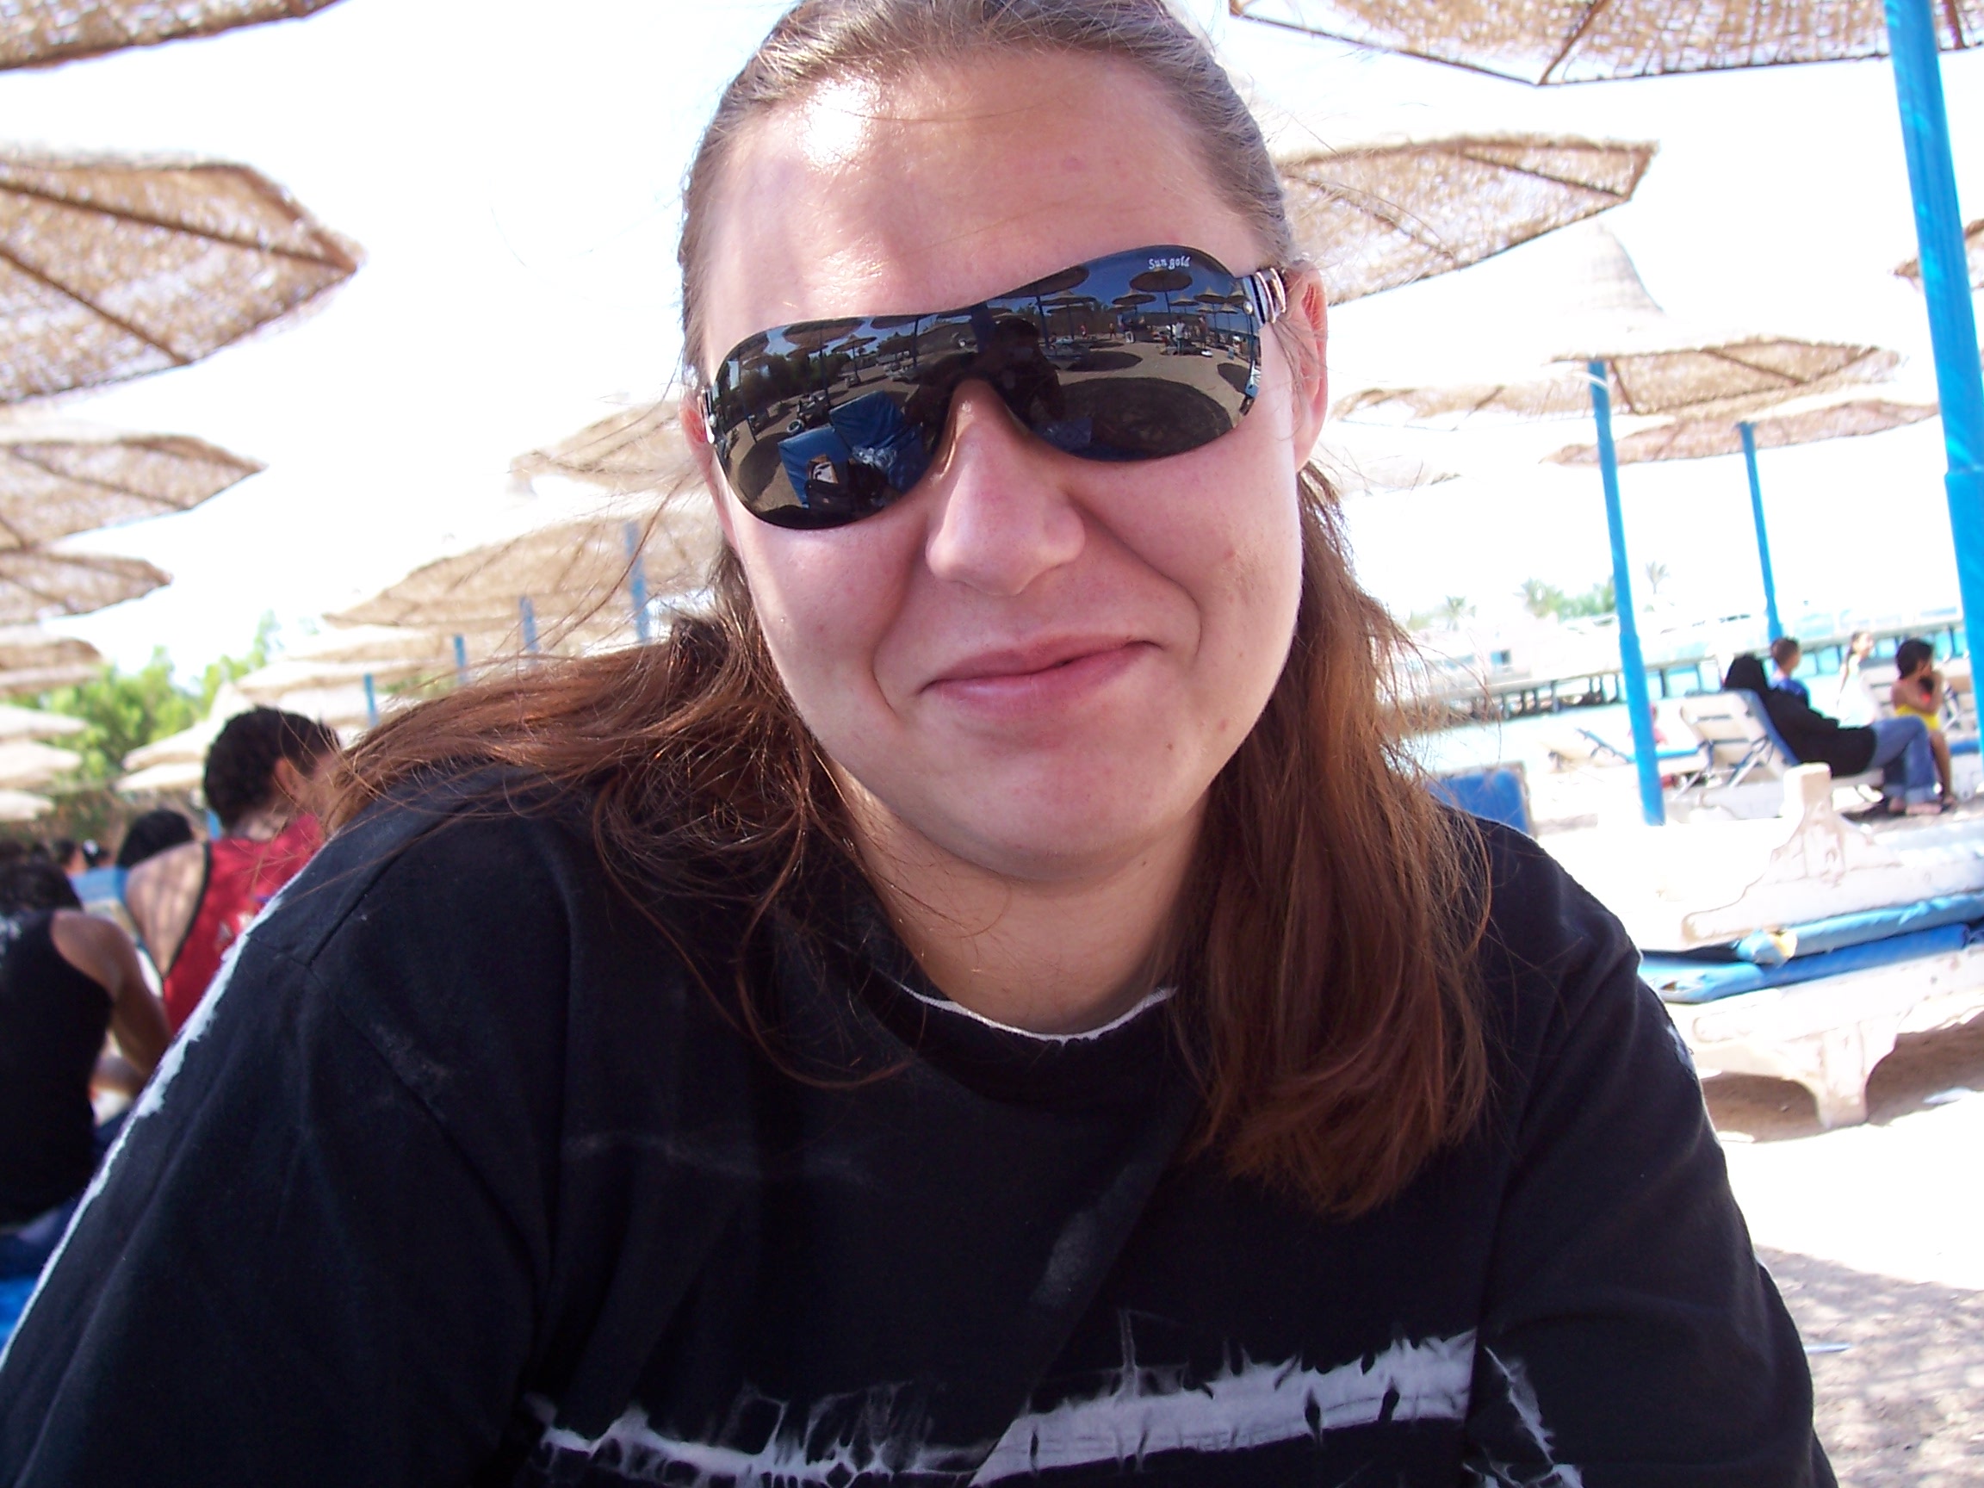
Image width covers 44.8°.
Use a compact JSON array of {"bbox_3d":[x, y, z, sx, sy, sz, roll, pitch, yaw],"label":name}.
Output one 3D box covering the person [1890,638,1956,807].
[{"bbox_3d":[5.060,-0.108,13.100,0.330,0.930,0.320,-7,1,-8],"label":"person"}]

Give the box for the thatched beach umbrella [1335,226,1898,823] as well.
[{"bbox_3d":[3.662,-1.259,13.700,3.190,3.445,3.190,-7,1,0],"label":"thatched beach umbrella"}]

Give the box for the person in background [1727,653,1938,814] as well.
[{"bbox_3d":[4.527,-0.061,13.000,1.020,0.960,0.550,-7,1,-18],"label":"person in background"}]

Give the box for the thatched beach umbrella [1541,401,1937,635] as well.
[{"bbox_3d":[6.061,-1.692,19.009,3.190,3.445,3.190,-7,1,0],"label":"thatched beach umbrella"}]

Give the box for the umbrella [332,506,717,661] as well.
[{"bbox_3d":[-2.184,-0.438,15.509,3.190,3.445,3.190,-7,1,0],"label":"umbrella"}]

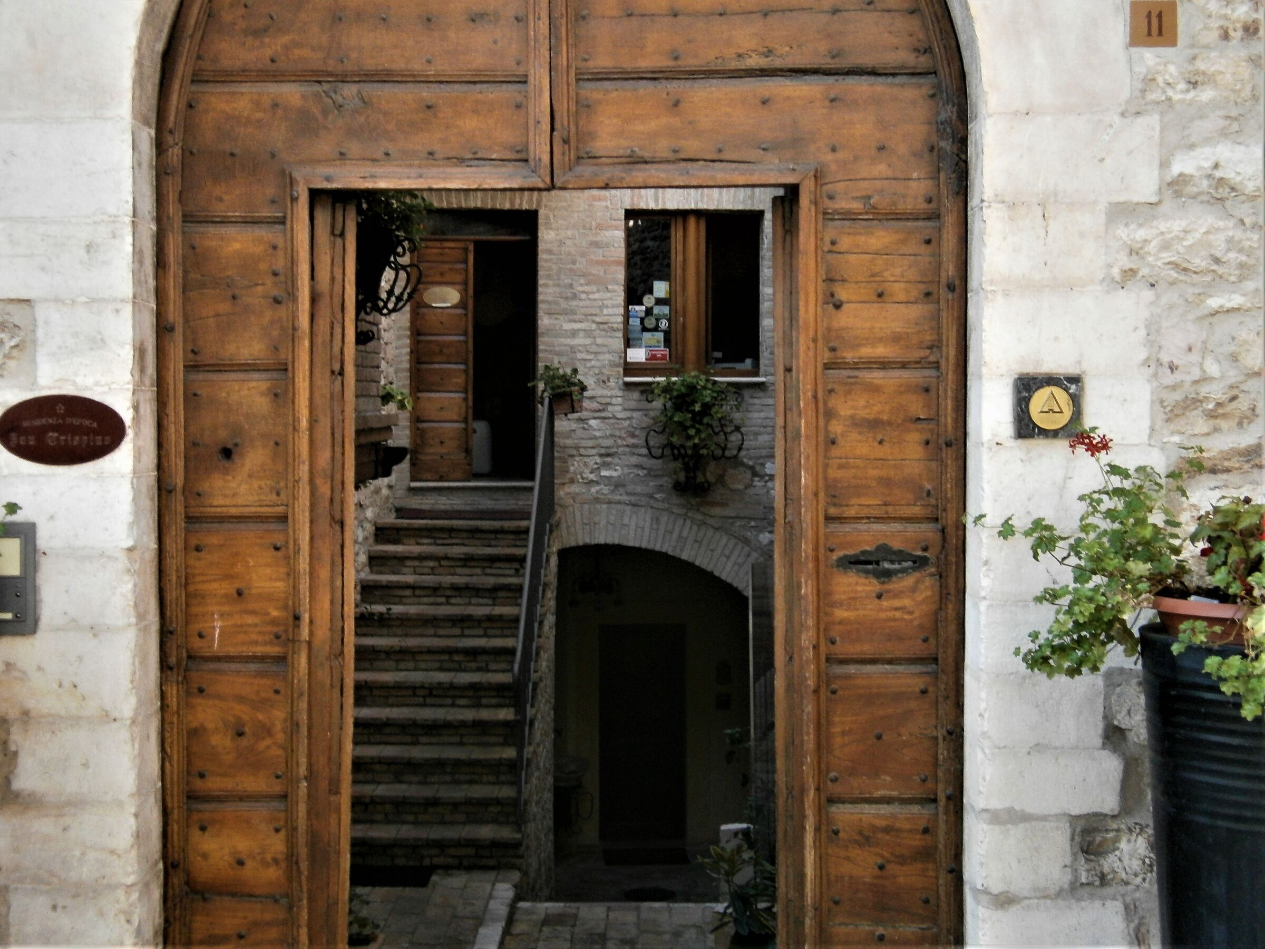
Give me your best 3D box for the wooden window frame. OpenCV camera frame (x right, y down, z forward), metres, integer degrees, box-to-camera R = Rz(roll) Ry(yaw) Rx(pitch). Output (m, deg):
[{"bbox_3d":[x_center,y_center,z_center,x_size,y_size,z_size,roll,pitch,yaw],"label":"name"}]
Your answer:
[{"bbox_3d":[0.505,-1.527,14.500,1.150,1.380,0.160,0,1,0],"label":"wooden window frame"}]

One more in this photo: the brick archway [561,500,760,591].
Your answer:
[{"bbox_3d":[0.216,0.615,14.450,1.720,0.780,0.380,0,1,0],"label":"brick archway"}]

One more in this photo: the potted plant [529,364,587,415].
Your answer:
[{"bbox_3d":[-0.604,-0.693,14.000,0.470,0.410,0.360,0,1,0],"label":"potted plant"}]

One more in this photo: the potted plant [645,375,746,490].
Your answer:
[{"bbox_3d":[0.511,-0.341,14.100,0.820,1.000,0.420,0,1,0],"label":"potted plant"}]

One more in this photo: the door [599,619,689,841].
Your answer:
[{"bbox_3d":[0.090,2.477,16.400,0.850,2.080,0.080,0,1,0],"label":"door"}]

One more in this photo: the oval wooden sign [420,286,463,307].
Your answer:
[{"bbox_3d":[-1.610,-1.498,14.500,0.335,0.180,0.025,0,1,0],"label":"oval wooden sign"}]

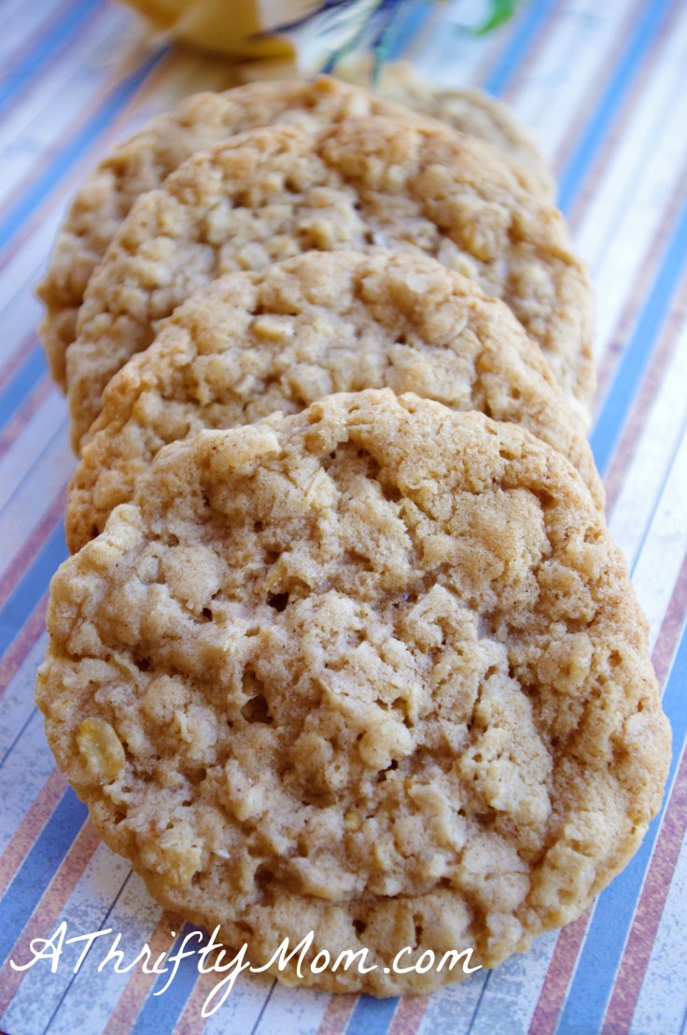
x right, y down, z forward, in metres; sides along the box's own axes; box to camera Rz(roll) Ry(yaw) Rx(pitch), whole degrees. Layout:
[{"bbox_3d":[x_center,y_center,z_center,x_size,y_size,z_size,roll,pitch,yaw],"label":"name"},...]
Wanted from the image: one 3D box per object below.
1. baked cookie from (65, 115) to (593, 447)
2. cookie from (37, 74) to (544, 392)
[{"bbox_3d":[-0.002,-0.025,0.260,0.085,0.015,0.085,6,75,7],"label":"baked cookie"},{"bbox_3d":[-0.006,-0.037,0.275,0.089,0.015,0.089,-6,69,-4],"label":"cookie"}]

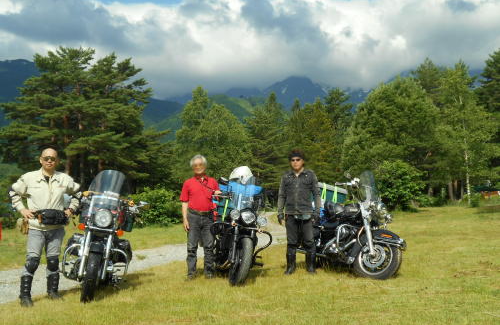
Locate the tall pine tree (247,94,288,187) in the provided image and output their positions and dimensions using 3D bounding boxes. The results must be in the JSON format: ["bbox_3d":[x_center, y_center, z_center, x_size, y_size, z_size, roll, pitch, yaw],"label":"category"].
[{"bbox_3d":[0.873,-0.749,31.000,2.200,5.600,2.200,0,0,0],"label":"tall pine tree"}]

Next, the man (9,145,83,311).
[{"bbox_3d":[-2.343,0.735,7.080,0.820,1.780,0.450,0,0,-9],"label":"man"}]

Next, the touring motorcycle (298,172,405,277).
[{"bbox_3d":[1.370,0.880,9.400,0.950,1.500,2.350,0,0,-32],"label":"touring motorcycle"}]

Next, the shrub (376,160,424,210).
[{"bbox_3d":[5.349,0.815,22.000,1.800,1.800,1.700,0,0,0],"label":"shrub"}]

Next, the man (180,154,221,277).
[{"bbox_3d":[-0.678,0.762,8.600,0.570,1.700,0.380,0,0,-6],"label":"man"}]

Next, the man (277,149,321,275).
[{"bbox_3d":[0.687,0.708,8.800,0.620,1.760,0.360,0,0,3],"label":"man"}]

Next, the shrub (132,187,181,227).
[{"bbox_3d":[-2.422,1.154,16.000,1.350,1.060,1.200,0,0,0],"label":"shrub"}]

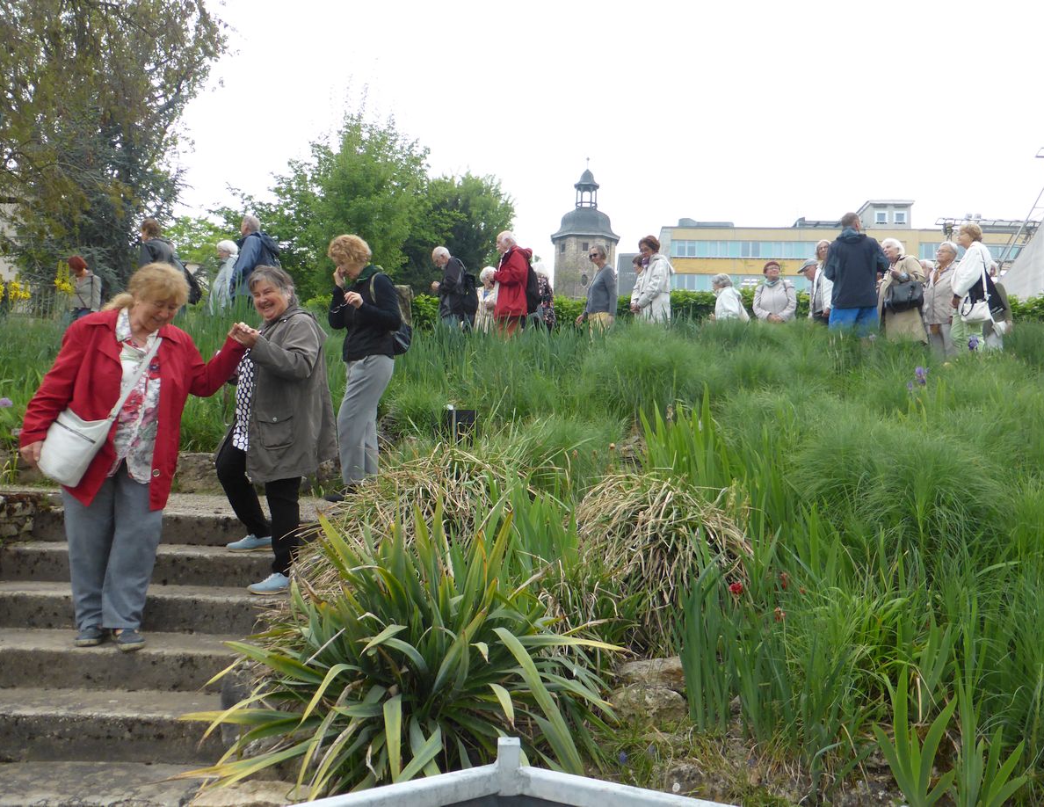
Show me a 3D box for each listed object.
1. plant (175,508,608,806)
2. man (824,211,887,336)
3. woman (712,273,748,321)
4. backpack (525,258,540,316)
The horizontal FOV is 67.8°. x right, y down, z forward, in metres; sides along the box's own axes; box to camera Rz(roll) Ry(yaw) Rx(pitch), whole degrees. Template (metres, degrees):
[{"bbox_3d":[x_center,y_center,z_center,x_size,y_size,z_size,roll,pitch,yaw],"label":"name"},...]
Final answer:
[{"bbox_3d":[-0.380,0.750,2.600,1.320,0.820,1.100,0,-3,0],"label":"plant"},{"bbox_3d":[3.263,-0.981,7.547,0.600,1.780,0.420,-1,-4,21],"label":"man"},{"bbox_3d":[2.291,-0.686,8.555,0.440,1.520,0.470,-2,-4,28],"label":"woman"},{"bbox_3d":[0.093,-1.294,8.700,0.210,0.520,0.310,1,-3,-13],"label":"backpack"}]

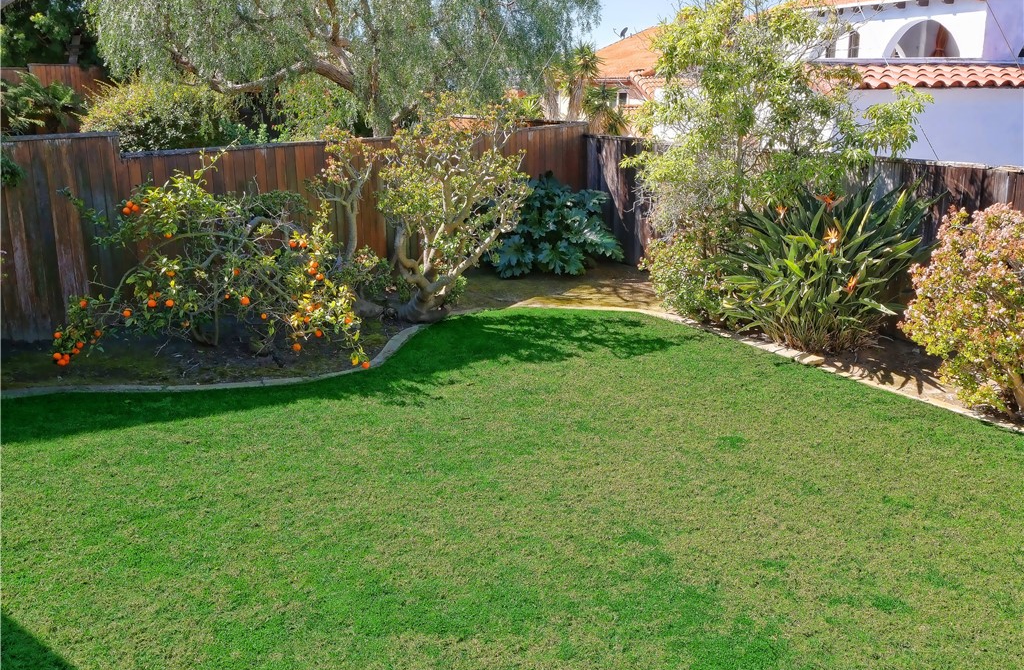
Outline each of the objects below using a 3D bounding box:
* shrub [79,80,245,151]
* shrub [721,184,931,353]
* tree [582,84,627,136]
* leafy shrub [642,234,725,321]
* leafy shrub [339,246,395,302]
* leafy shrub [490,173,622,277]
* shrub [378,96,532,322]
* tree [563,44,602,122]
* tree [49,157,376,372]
[{"bbox_3d":[-4.834,-2.178,13.206,2.100,2.600,1.900,-6,17,-19],"label":"shrub"},{"bbox_3d":[3.240,-0.717,9.878,1.950,1.600,1.650,5,17,18],"label":"shrub"},{"bbox_3d":[1.715,-3.355,17.550,0.800,2.500,0.800,2,16,5],"label":"tree"},{"bbox_3d":[2.076,-0.826,11.458,1.000,0.950,0.950,3,16,10],"label":"leafy shrub"},{"bbox_3d":[-1.775,-0.780,11.627,0.660,0.730,0.600,-2,16,-9],"label":"leafy shrub"},{"bbox_3d":[0.581,-1.631,13.569,1.800,1.350,1.500,1,16,2],"label":"leafy shrub"},{"bbox_3d":[-0.637,-1.370,10.681,1.550,2.420,1.500,-1,16,-3],"label":"shrub"},{"bbox_3d":[1.329,-3.801,17.839,0.750,3.200,0.750,1,16,4],"label":"tree"},{"bbox_3d":[-3.035,-0.768,9.656,2.850,1.820,2.100,-5,17,-17],"label":"tree"}]

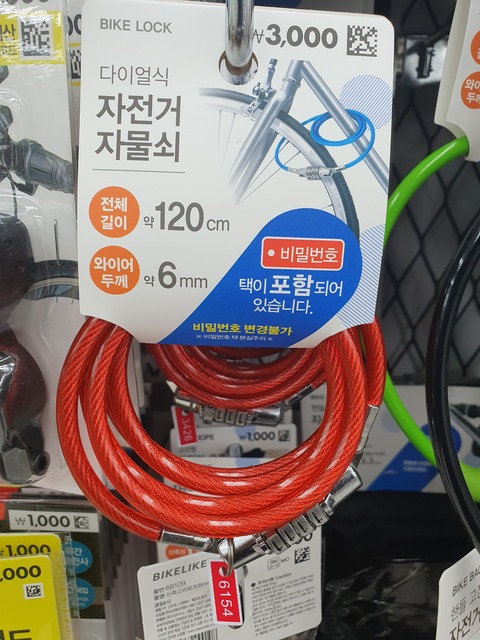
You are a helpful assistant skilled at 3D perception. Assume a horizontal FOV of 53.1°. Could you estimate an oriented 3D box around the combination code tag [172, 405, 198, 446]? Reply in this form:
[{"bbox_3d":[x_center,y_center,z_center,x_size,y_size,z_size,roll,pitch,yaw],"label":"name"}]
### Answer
[{"bbox_3d":[-0.029,0.055,0.253,0.010,0.022,0.002,-11,10,2],"label":"combination code tag"}]

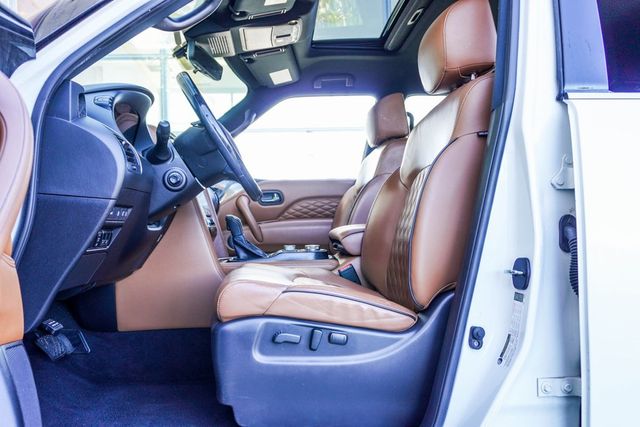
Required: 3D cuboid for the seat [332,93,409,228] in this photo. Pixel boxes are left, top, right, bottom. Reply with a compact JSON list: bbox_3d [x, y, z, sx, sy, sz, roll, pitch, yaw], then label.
[{"bbox_3d":[0.040,0.020,2.110,0.760,1.060,0.550,0,-1,-3],"label":"seat"}]

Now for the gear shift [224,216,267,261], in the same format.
[{"bbox_3d":[-0.247,0.081,1.680,0.140,0.150,0.090,0,-1,-3],"label":"gear shift"}]

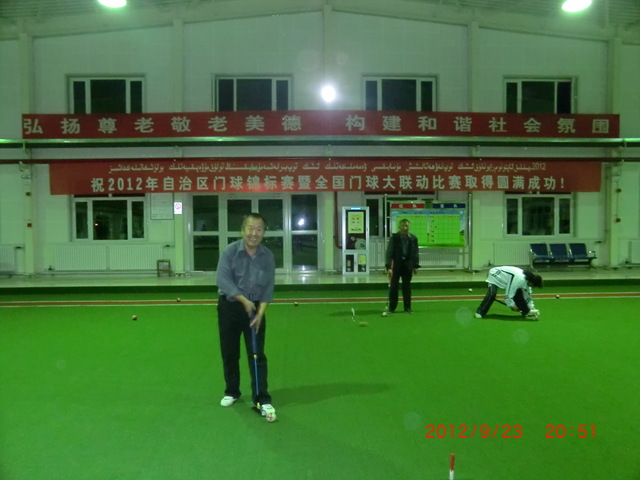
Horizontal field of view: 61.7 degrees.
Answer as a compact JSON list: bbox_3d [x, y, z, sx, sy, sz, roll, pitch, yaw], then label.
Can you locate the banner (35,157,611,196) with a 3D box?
[{"bbox_3d":[0.280,-1.895,15.800,16.400,0.970,0.050,-1,2,-2],"label":"banner"}]

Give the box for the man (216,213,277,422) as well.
[{"bbox_3d":[-0.647,0.620,4.720,0.520,1.690,0.460,-1,2,-12],"label":"man"}]

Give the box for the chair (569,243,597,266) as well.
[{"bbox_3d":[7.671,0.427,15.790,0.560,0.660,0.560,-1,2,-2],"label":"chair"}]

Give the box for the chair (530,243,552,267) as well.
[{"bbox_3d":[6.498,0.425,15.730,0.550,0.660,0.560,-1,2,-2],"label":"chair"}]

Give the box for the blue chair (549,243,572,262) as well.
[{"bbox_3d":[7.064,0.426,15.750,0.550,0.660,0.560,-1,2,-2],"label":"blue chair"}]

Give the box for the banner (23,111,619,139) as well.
[{"bbox_3d":[0.163,-3.429,15.850,17.800,0.750,0.050,-1,2,-2],"label":"banner"}]

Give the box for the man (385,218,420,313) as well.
[{"bbox_3d":[1.486,0.463,9.600,0.580,1.650,0.360,0,2,3],"label":"man"}]

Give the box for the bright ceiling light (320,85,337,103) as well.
[{"bbox_3d":[0.247,-4.262,15.600,0.430,0.460,0.300,-1,2,-2],"label":"bright ceiling light"}]

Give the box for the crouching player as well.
[{"bbox_3d":[3.199,0.866,9.100,1.050,0.850,0.500,0,2,6],"label":"crouching player"}]

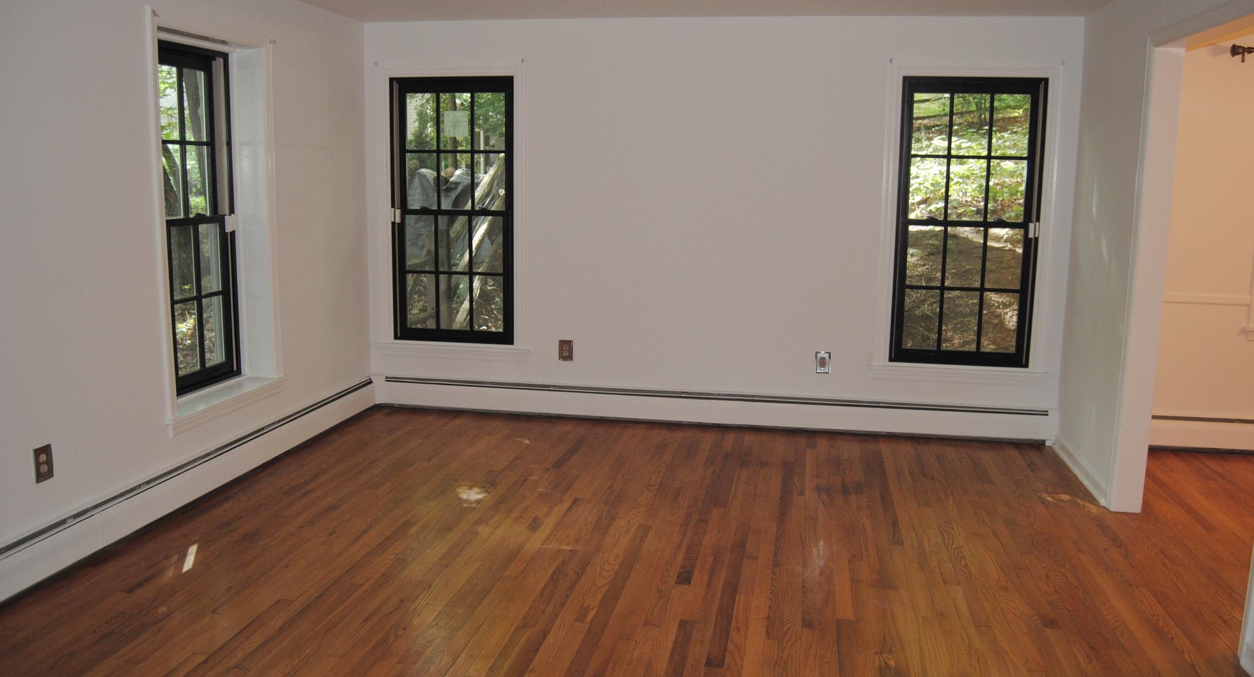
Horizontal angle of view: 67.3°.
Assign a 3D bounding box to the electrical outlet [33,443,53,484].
[{"bbox_3d":[-2.063,0.445,3.341,0.010,0.124,0.081,2,10,10],"label":"electrical outlet"}]

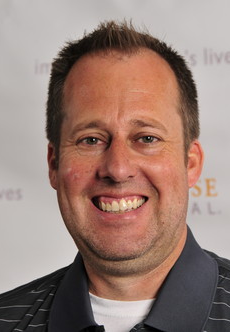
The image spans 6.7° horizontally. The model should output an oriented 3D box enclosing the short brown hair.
[{"bbox_3d":[0.009,-0.078,2.260,0.177,0.180,0.195,0,0,4],"label":"short brown hair"}]

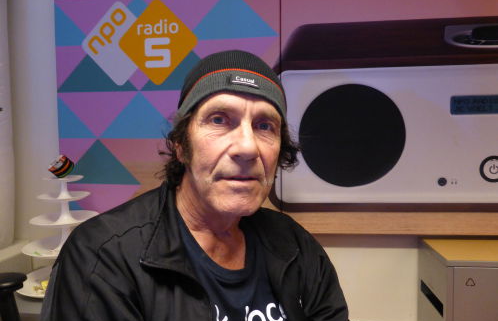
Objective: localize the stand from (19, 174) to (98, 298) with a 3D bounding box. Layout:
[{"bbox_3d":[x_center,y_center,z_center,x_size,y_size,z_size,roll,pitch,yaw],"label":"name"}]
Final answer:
[{"bbox_3d":[-0.660,0.255,1.251,0.310,0.385,0.310,0,3,0],"label":"stand"}]

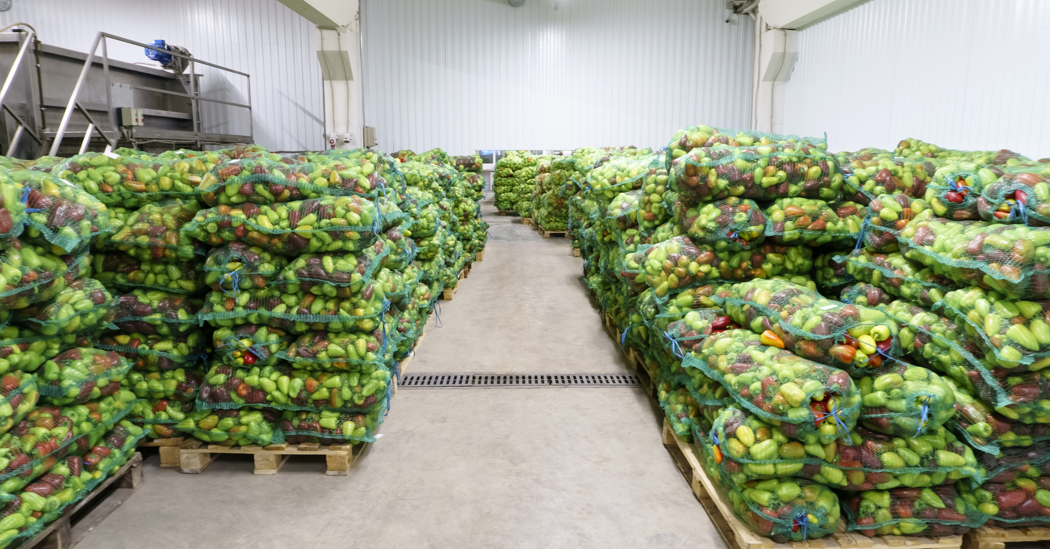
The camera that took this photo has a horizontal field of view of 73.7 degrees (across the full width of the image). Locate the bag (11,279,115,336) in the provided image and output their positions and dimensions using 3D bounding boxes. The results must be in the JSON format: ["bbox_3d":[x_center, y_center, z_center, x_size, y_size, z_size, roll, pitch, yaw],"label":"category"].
[{"bbox_3d":[-2.070,0.132,2.781,0.730,0.220,0.500,1,10,6],"label":"bag"}]

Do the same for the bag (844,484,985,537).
[{"bbox_3d":[1.390,0.786,2.915,0.500,0.200,0.760,-1,9,-4],"label":"bag"}]

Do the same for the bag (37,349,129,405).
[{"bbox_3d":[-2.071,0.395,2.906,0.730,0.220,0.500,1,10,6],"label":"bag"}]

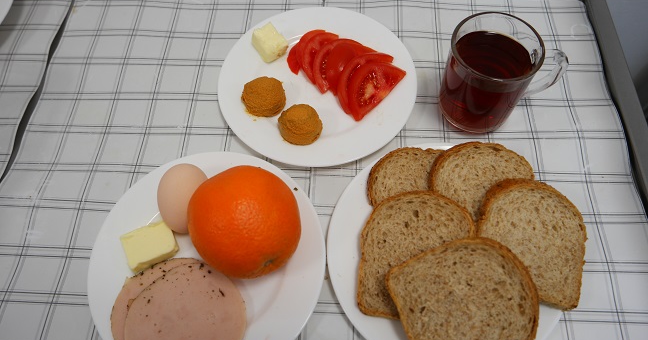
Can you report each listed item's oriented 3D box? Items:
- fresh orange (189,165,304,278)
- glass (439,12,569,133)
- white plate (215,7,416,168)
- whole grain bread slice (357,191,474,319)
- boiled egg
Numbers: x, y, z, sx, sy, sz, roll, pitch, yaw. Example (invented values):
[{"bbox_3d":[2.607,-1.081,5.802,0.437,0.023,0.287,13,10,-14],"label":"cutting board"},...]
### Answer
[{"bbox_3d":[-0.060,0.039,0.331,0.084,0.083,0.084,-3,64,0],"label":"fresh orange"},{"bbox_3d":[0.162,-0.084,0.394,0.107,0.085,0.075,0,64,1],"label":"glass"},{"bbox_3d":[-0.006,-0.086,0.435,0.195,0.019,0.195,-1,64,1],"label":"white plate"},{"bbox_3d":[0.075,0.068,0.345,0.094,0.013,0.106,0,73,1],"label":"whole grain bread slice"},{"bbox_3d":[-0.116,0.024,0.360,0.044,0.044,0.060,-8,76,-3],"label":"boiled egg"}]

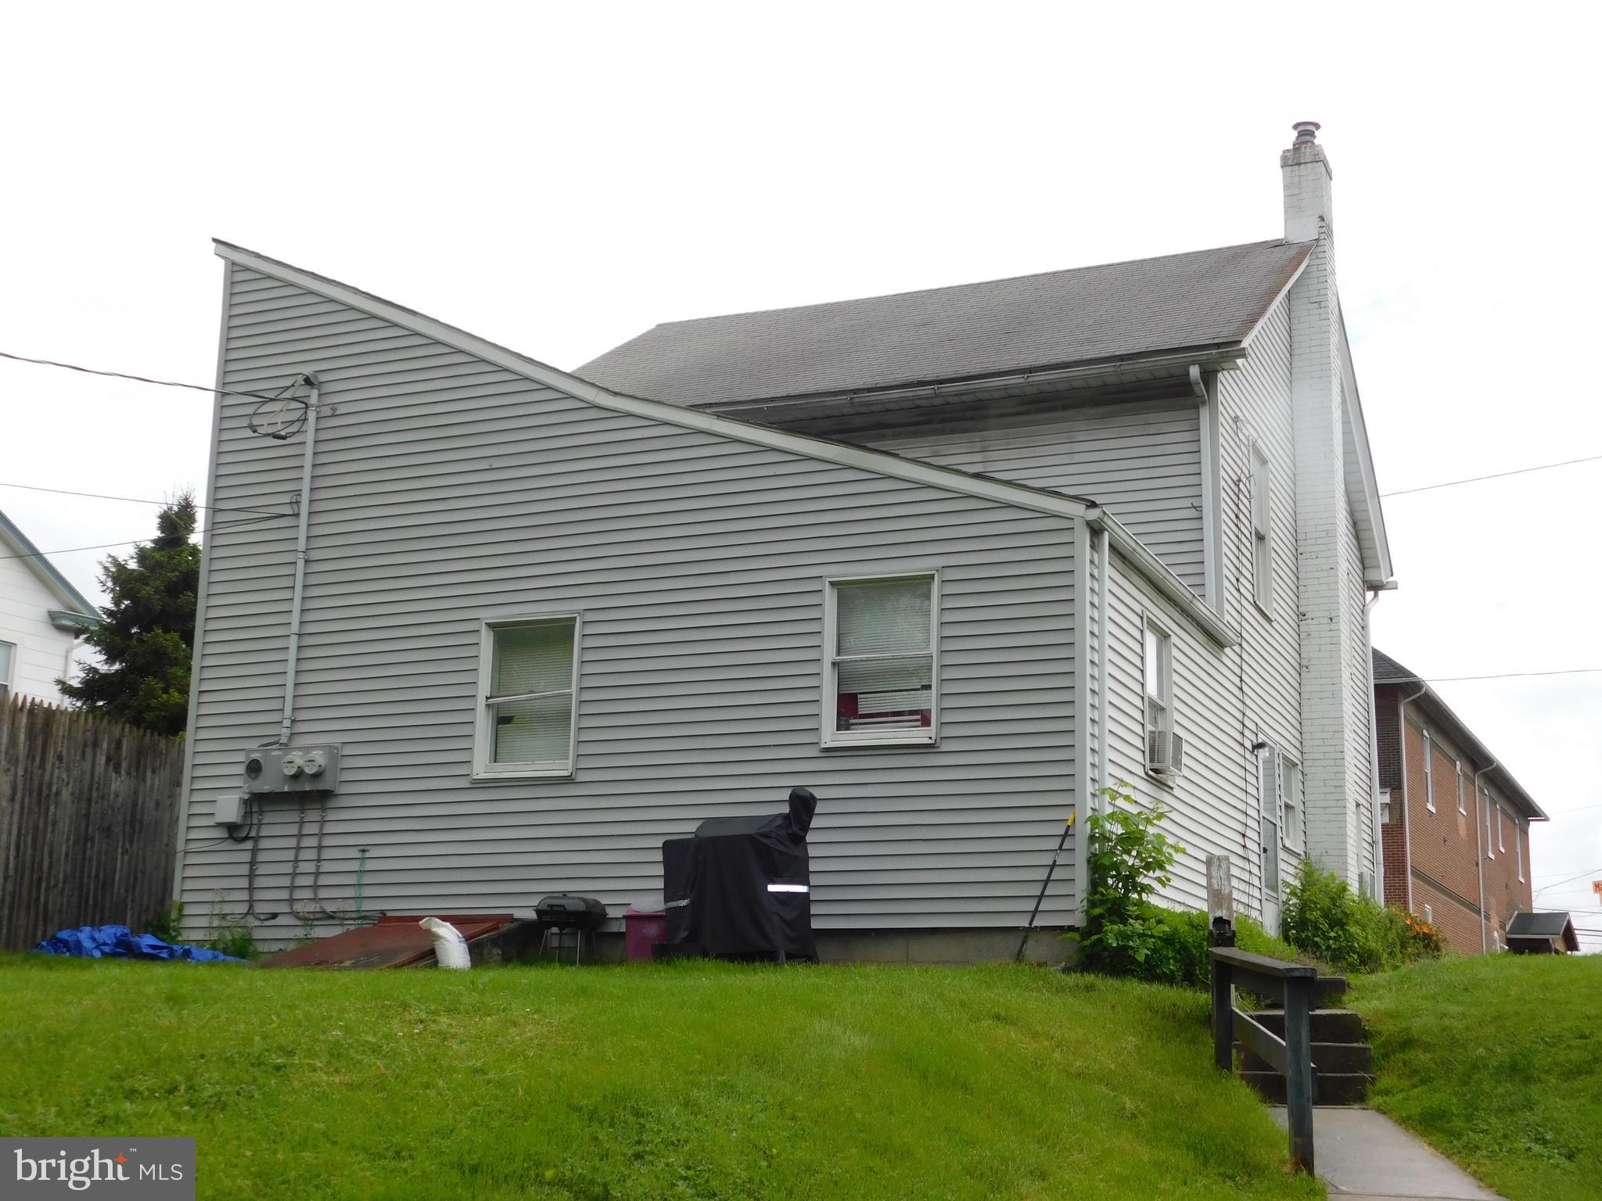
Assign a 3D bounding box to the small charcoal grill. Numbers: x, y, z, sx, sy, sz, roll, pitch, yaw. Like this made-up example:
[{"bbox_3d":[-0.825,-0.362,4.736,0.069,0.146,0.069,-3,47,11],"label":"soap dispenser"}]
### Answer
[{"bbox_3d":[-1.654,2.371,15.000,0.440,0.520,0.350,-4,-14,20],"label":"small charcoal grill"}]

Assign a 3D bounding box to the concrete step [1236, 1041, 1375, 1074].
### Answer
[{"bbox_3d":[3.152,2.870,13.030,0.830,0.190,0.320,-1,-14,10],"label":"concrete step"}]

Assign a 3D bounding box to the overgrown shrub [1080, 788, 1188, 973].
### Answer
[{"bbox_3d":[2.273,1.938,14.300,0.660,1.300,0.620,-5,-14,23],"label":"overgrown shrub"}]

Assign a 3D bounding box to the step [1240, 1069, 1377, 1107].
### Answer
[{"bbox_3d":[3.096,2.992,12.750,0.830,0.190,0.320,-1,-14,10],"label":"step"}]

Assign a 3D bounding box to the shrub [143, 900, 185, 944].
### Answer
[{"bbox_3d":[-5.144,2.615,16.800,0.280,0.380,0.280,-5,-14,23],"label":"shrub"}]

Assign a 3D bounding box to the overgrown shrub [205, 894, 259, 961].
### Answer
[{"bbox_3d":[-4.561,2.624,16.700,0.360,0.540,0.360,-5,-14,23],"label":"overgrown shrub"}]

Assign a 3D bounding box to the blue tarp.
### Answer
[{"bbox_3d":[-4.900,2.545,15.400,1.400,0.260,0.800,-5,-14,23],"label":"blue tarp"}]

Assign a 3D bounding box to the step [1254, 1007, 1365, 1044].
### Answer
[{"bbox_3d":[3.225,2.722,13.300,0.800,0.195,0.340,-1,-14,10],"label":"step"}]

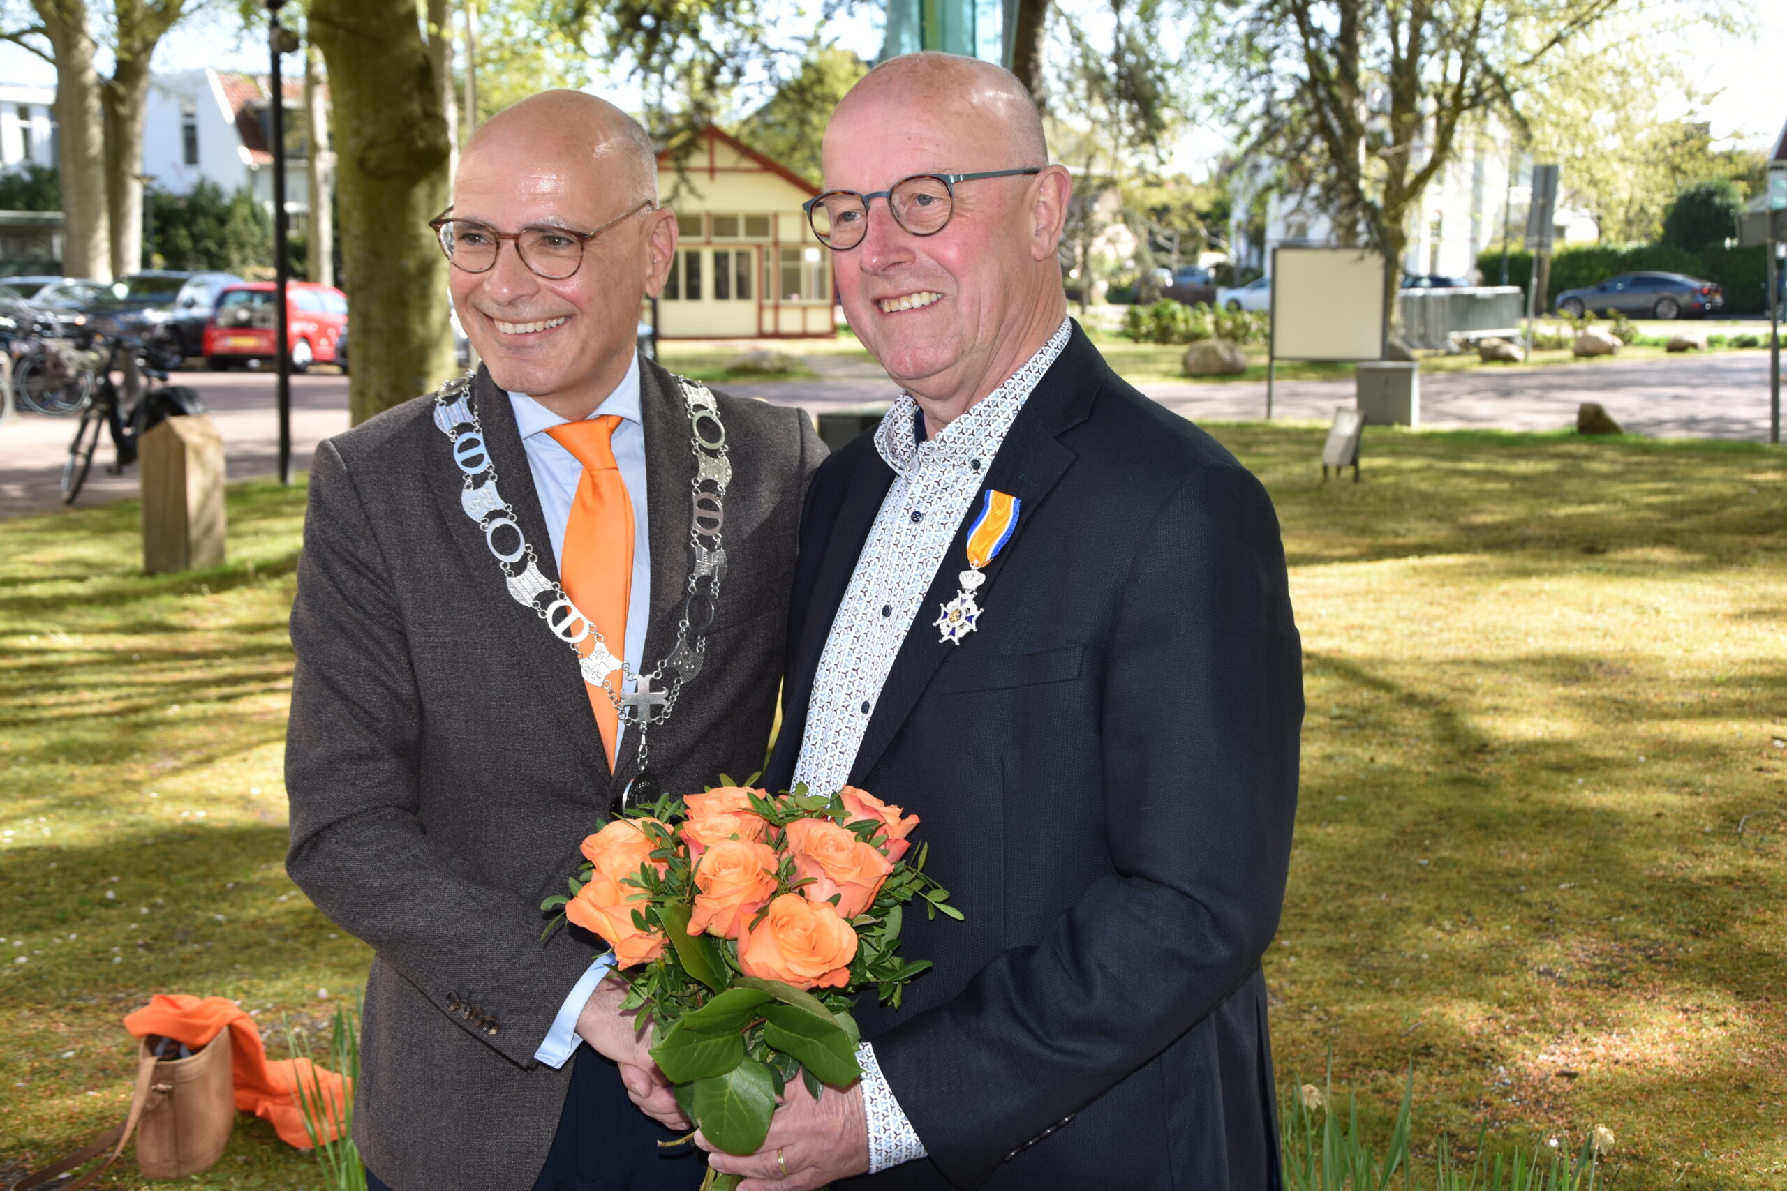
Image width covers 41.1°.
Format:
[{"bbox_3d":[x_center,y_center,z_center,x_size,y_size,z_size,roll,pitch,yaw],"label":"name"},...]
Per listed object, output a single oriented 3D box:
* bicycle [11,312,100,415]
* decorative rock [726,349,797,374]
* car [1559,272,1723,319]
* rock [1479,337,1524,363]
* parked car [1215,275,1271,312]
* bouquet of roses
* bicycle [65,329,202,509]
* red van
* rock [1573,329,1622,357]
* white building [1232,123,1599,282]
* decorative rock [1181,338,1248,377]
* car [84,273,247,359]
[{"bbox_3d":[-8.393,-2.380,24.504,1.750,1.080,0.600,-3,8,-20],"label":"bicycle"},{"bbox_3d":[-2.115,-3.814,38.568,1.130,0.400,0.800,0,8,0],"label":"decorative rock"},{"bbox_3d":[21.837,-8.767,69.655,4.830,1.400,1.870,7,10,41],"label":"car"},{"bbox_3d":[10.352,-4.182,40.609,0.770,0.450,0.580,2,8,14],"label":"rock"},{"bbox_3d":[12.840,-9.811,78.395,4.400,1.450,1.800,6,10,37],"label":"parked car"},{"bbox_3d":[-0.095,0.291,1.680,0.280,0.280,0.240,0,30,0],"label":"bouquet of roses"},{"bbox_3d":[-5.407,-1.278,17.063,0.600,1.150,1.750,3,8,22],"label":"bicycle"},{"bbox_3d":[-10.178,-4.629,40.381,1.650,1.500,3.600,2,8,16],"label":"red van"},{"bbox_3d":[13.513,-4.842,45.719,0.880,0.500,0.680,0,8,0],"label":"rock"},{"bbox_3d":[21.054,-16.078,96.711,13.500,8.600,11.500,4,9,25],"label":"white building"},{"bbox_3d":[5.071,-3.751,37.508,1.000,0.560,0.750,0,8,0],"label":"decorative rock"},{"bbox_3d":[-13.053,-5.000,42.515,1.850,1.630,4.550,2,8,10],"label":"car"}]

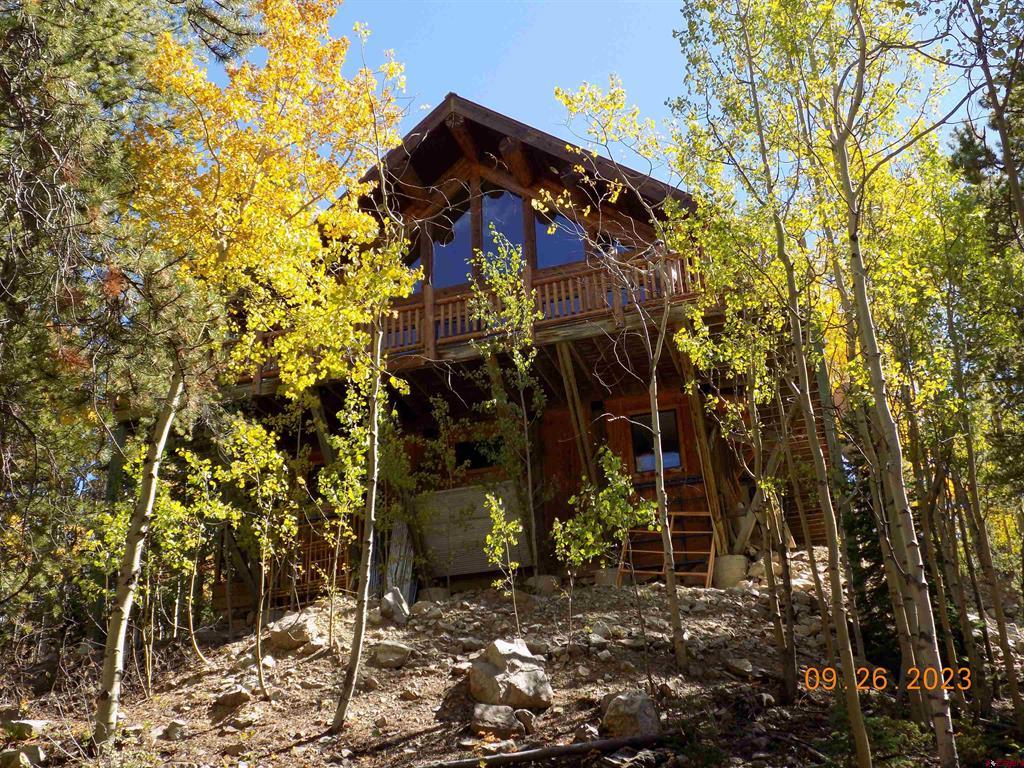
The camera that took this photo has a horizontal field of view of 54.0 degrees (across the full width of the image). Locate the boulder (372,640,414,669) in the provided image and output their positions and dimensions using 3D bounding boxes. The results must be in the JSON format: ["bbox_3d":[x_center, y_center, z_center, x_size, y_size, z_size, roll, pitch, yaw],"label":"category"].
[{"bbox_3d":[-1.236,2.797,10.400,0.410,0.280,0.350,0,-24,-7],"label":"boulder"}]

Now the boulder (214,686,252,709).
[{"bbox_3d":[-2.409,2.712,8.700,0.330,0.200,0.280,4,-25,-14],"label":"boulder"}]

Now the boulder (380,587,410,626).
[{"bbox_3d":[-1.552,2.964,13.400,0.400,0.520,0.360,0,-24,-7],"label":"boulder"}]

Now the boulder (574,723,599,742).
[{"bbox_3d":[0.574,2.685,7.750,0.181,0.148,0.170,-4,-17,3],"label":"boulder"}]

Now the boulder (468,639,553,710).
[{"bbox_3d":[-0.013,2.571,8.900,0.728,0.613,0.600,-3,-16,-1],"label":"boulder"}]

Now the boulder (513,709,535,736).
[{"bbox_3d":[0.099,2.684,8.000,0.187,0.199,0.190,-3,-16,0],"label":"boulder"}]

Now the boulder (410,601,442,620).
[{"bbox_3d":[-1.173,3.108,13.800,0.430,0.280,0.360,0,-24,-5],"label":"boulder"}]

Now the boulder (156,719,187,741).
[{"bbox_3d":[-2.801,2.834,8.250,0.257,0.174,0.200,3,-17,-18],"label":"boulder"}]

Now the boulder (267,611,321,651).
[{"bbox_3d":[-2.498,2.818,11.500,0.605,0.440,0.500,1,-17,-12],"label":"boulder"}]

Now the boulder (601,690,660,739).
[{"bbox_3d":[0.931,2.596,7.900,0.462,0.363,0.400,-4,-17,5],"label":"boulder"}]

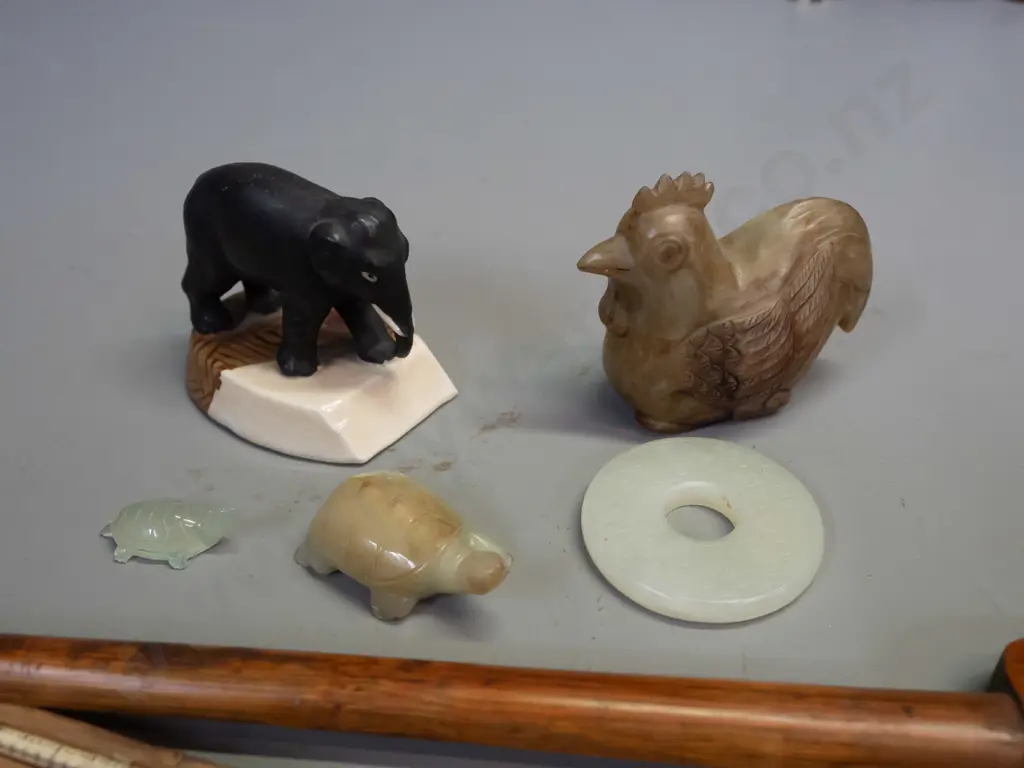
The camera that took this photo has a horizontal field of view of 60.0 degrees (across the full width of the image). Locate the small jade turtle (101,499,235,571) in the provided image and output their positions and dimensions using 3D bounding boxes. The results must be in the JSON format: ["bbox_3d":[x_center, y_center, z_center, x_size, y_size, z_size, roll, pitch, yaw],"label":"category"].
[{"bbox_3d":[-0.118,0.049,0.304,0.048,0.017,0.025,0,38,4],"label":"small jade turtle"}]

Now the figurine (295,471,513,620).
[{"bbox_3d":[-0.032,0.039,0.244,0.067,0.030,0.039,17,44,24],"label":"figurine"}]

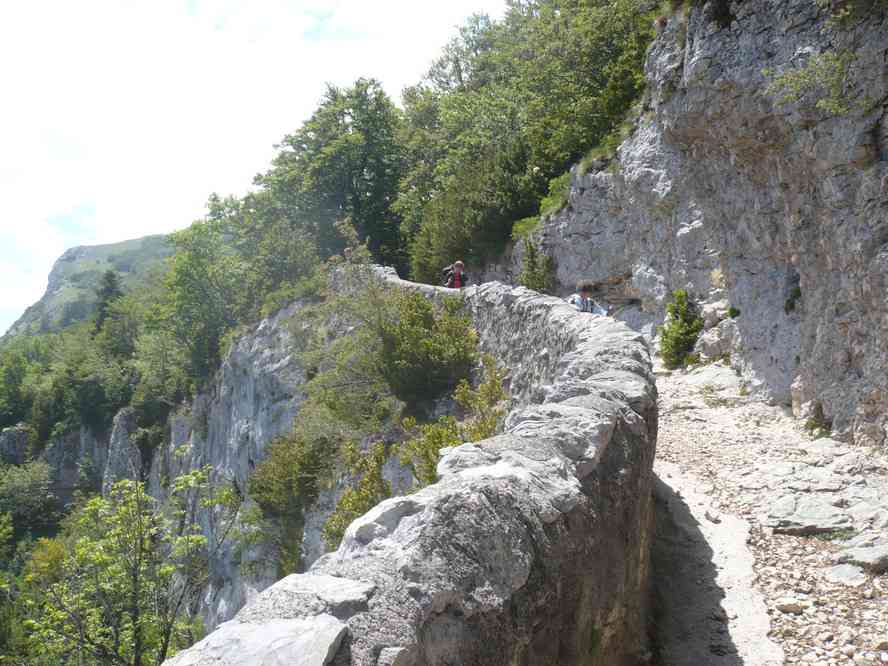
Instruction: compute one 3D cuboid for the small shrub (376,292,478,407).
[{"bbox_3d":[-0.257,0.257,14.000,1.600,1.750,1.500,0,-2,0],"label":"small shrub"}]

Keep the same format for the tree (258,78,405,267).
[{"bbox_3d":[-4.511,-6.034,36.000,6.000,8.400,5.600,0,-2,0],"label":"tree"}]

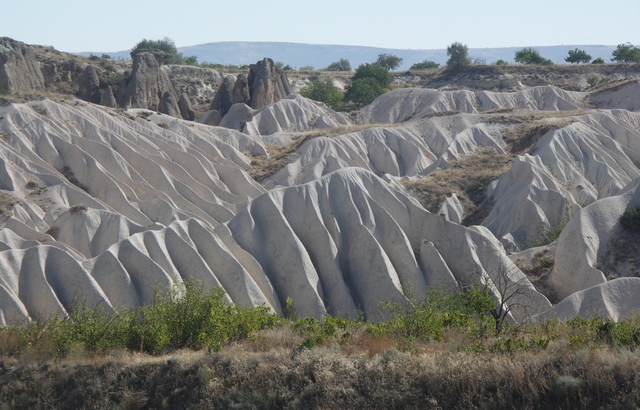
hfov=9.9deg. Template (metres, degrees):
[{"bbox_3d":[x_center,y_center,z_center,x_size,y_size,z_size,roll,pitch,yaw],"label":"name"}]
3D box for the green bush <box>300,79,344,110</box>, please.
[{"bbox_3d":[0.291,-12.792,430.000,5.117,3.605,4.605,0,2,0],"label":"green bush"}]

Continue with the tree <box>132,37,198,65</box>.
[{"bbox_3d":[-19.765,-19.447,470.000,8.643,3.686,5.186,0,2,0],"label":"tree"}]

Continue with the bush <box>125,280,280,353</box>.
[{"bbox_3d":[-2.860,2.714,90.000,3.797,1.801,2.088,0,2,0],"label":"bush"}]

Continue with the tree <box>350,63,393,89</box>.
[{"bbox_3d":[6.128,-14.696,440.000,4.998,4.284,4.748,0,2,0],"label":"tree"}]

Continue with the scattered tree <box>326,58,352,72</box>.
[{"bbox_3d":[2.319,-18.618,490.000,3.445,1.855,2.929,0,2,0],"label":"scattered tree"}]

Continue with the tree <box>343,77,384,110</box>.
[{"bbox_3d":[5.000,-12.815,425.000,4.368,3.678,4.149,0,2,0],"label":"tree"}]

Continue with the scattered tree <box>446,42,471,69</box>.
[{"bbox_3d":[17.230,-18.598,460.000,2.986,3.483,2.836,0,2,0],"label":"scattered tree"}]

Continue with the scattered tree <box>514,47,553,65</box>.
[{"bbox_3d":[27.715,-19.277,480.000,4.933,2.337,3.700,0,2,0],"label":"scattered tree"}]

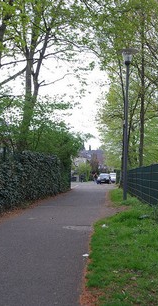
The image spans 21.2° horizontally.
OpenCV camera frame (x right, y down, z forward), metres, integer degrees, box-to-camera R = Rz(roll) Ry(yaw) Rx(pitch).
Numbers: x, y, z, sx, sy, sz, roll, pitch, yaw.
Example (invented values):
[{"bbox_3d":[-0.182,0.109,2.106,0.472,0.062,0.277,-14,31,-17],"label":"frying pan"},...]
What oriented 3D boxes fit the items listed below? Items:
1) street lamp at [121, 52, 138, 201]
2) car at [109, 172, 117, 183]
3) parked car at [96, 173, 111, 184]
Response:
[{"bbox_3d":[1.850,-1.070,16.150,0.650,5.850,0.650,1,-3,0],"label":"street lamp"},{"bbox_3d":[5.500,3.860,65.000,1.760,1.520,4.300,1,-3,6],"label":"car"},{"bbox_3d":[3.470,3.530,58.000,1.740,1.450,4.200,1,-3,7],"label":"parked car"}]

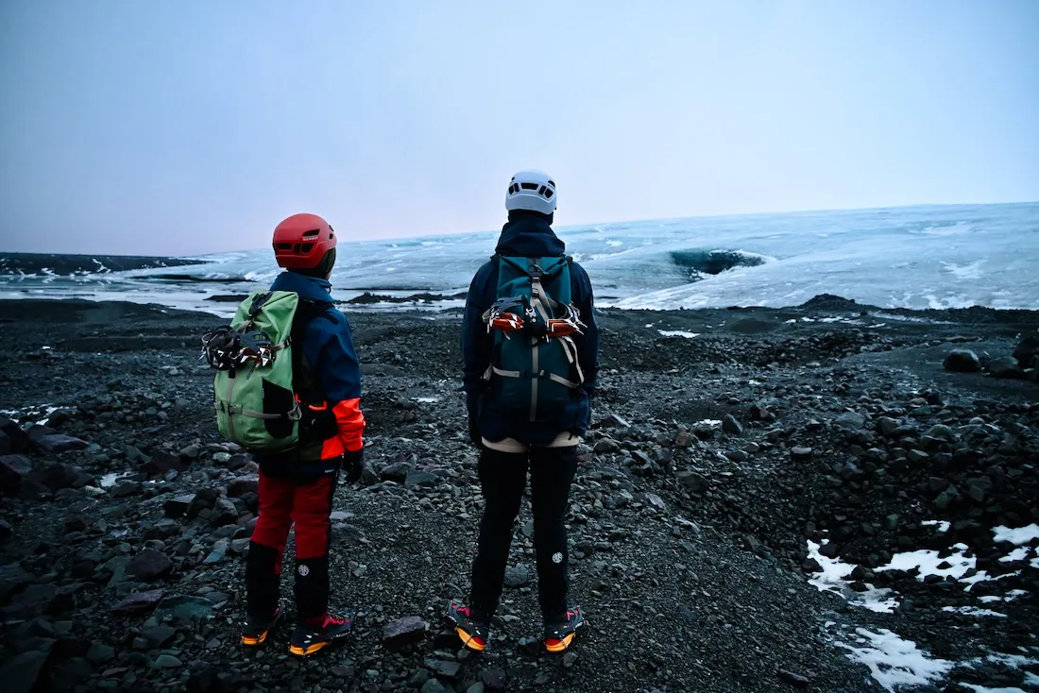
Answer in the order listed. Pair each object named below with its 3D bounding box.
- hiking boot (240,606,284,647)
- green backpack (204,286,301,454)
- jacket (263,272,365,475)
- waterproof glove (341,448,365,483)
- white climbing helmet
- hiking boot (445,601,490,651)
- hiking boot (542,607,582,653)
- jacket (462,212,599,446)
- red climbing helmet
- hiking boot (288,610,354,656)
[{"bbox_3d":[-1.085,1.148,2.956,0.105,0.130,0.280,2,5,18],"label":"hiking boot"},{"bbox_3d":[-0.985,0.081,2.598,0.300,0.580,0.280,3,6,32],"label":"green backpack"},{"bbox_3d":[-0.825,0.088,2.789,0.490,0.770,0.330,3,6,33],"label":"jacket"},{"bbox_3d":[-0.660,0.468,2.753,0.090,0.160,0.110,3,6,33],"label":"waterproof glove"},{"bbox_3d":[0.048,-0.602,2.767,0.215,0.170,0.275,0,5,2],"label":"white climbing helmet"},{"bbox_3d":[-0.225,1.151,2.916,0.110,0.135,0.295,-3,6,-26],"label":"hiking boot"},{"bbox_3d":[0.178,1.151,2.916,0.110,0.135,0.295,2,6,24],"label":"hiking boot"},{"bbox_3d":[0.045,-0.081,2.774,0.530,0.890,0.340,0,5,1],"label":"jacket"},{"bbox_3d":[-0.860,-0.417,2.774,0.215,0.195,0.270,4,7,38],"label":"red climbing helmet"},{"bbox_3d":[-0.820,1.160,2.877,0.105,0.130,0.285,5,7,44],"label":"hiking boot"}]

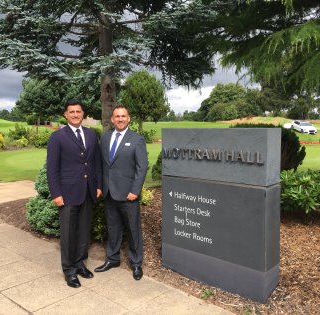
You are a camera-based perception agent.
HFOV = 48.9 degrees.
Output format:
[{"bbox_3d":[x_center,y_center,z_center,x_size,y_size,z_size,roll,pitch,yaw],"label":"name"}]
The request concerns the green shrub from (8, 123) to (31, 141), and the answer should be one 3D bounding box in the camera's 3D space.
[{"bbox_3d":[-10.286,-1.694,25.947,1.650,1.500,1.500,0,4,0],"label":"green shrub"}]

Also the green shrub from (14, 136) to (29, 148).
[{"bbox_3d":[-9.840,-0.947,25.001,1.000,0.900,1.000,0,4,0],"label":"green shrub"}]

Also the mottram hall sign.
[{"bbox_3d":[0.552,0.463,3.488,1.197,1.500,0.263,4,6,43],"label":"mottram hall sign"}]

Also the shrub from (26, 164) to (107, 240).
[{"bbox_3d":[-1.383,0.590,5.261,1.080,1.030,1.080,0,4,0],"label":"shrub"}]

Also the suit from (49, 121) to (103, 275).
[{"bbox_3d":[-0.878,0.423,3.613,0.490,1.510,0.320,-2,5,-25],"label":"suit"}]

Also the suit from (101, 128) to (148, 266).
[{"bbox_3d":[-0.382,0.428,3.784,0.480,1.470,0.310,1,4,12],"label":"suit"}]

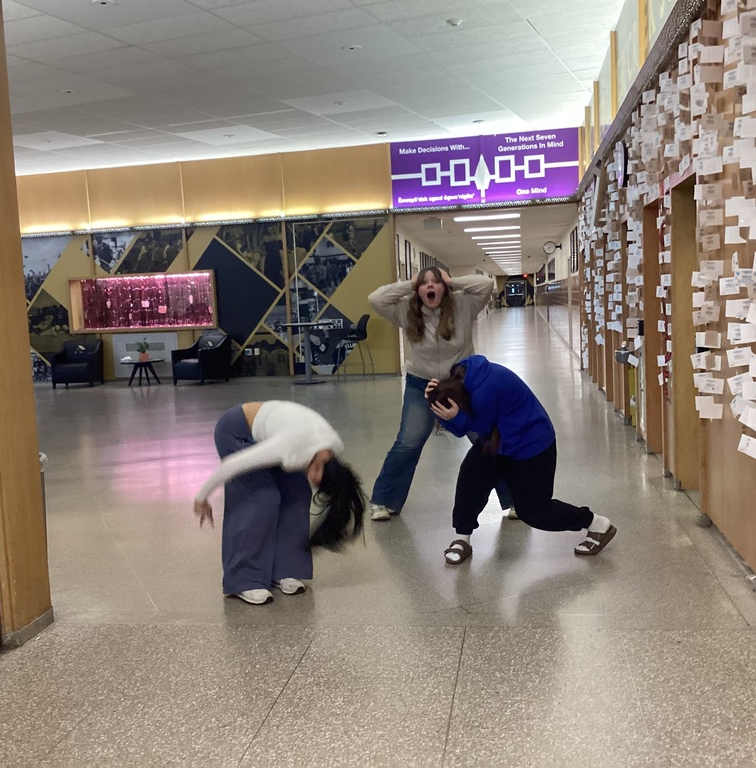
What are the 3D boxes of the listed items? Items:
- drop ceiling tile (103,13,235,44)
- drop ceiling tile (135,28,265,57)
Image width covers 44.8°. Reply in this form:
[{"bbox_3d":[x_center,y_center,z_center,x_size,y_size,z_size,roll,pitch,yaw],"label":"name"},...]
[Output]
[{"bbox_3d":[-1.966,-3.339,8.612,1.210,0.020,0.605,0,6,22],"label":"drop ceiling tile"},{"bbox_3d":[-1.778,-3.439,9.248,1.215,0.020,0.605,0,6,22],"label":"drop ceiling tile"}]

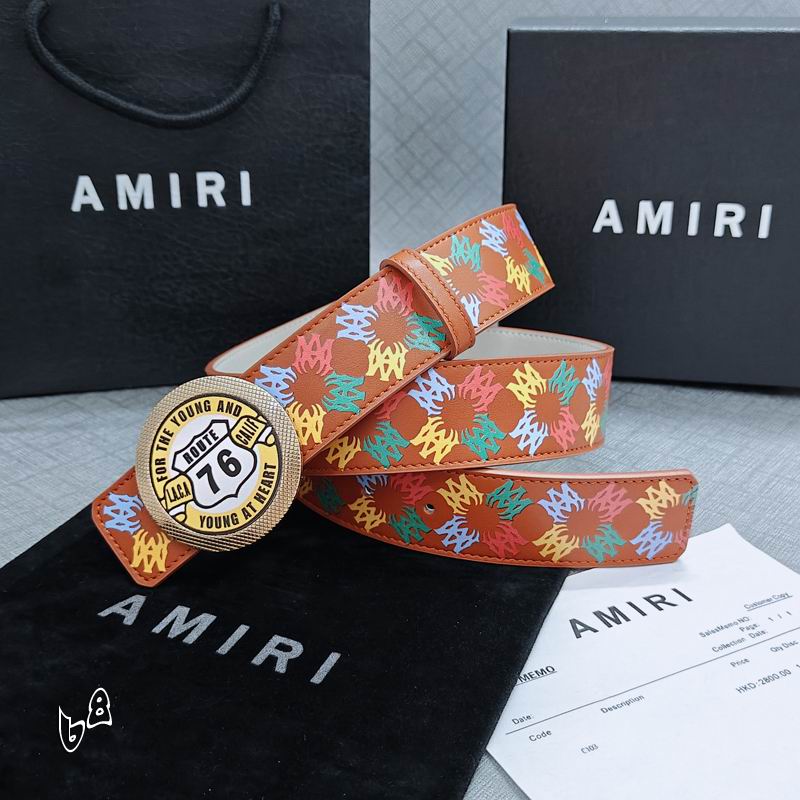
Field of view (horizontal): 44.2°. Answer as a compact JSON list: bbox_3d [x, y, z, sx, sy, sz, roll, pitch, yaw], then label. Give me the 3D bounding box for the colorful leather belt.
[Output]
[{"bbox_3d":[0.000,-0.011,0.384,0.224,0.110,0.135,0,25,0],"label":"colorful leather belt"}]

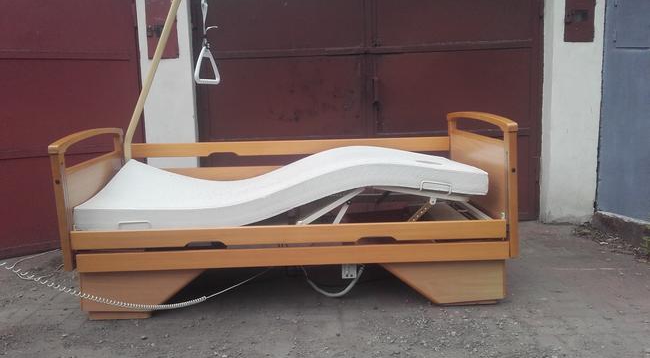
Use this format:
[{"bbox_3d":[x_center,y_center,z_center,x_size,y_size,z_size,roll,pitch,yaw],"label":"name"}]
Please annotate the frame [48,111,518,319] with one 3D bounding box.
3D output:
[{"bbox_3d":[-0.178,0.125,3.214,2.150,0.880,1.020,-3,9,-3],"label":"frame"}]

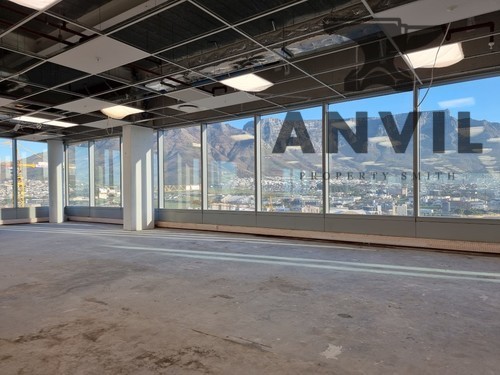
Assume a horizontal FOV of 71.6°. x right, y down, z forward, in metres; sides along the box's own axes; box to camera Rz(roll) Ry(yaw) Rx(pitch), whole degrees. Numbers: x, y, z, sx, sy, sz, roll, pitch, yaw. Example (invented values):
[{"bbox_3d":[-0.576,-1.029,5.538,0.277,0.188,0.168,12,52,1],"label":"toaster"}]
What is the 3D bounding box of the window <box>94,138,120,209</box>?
[{"bbox_3d":[-4.295,-0.435,10.360,1.400,1.990,0.100,-1,-1,35],"label":"window"}]

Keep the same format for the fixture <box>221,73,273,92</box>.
[{"bbox_3d":[-0.064,-1.504,5.088,0.590,0.090,0.590,-1,-1,35],"label":"fixture"}]

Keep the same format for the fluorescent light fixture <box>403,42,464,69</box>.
[{"bbox_3d":[2.265,-1.548,4.268,0.606,0.091,0.606,-1,-1,35],"label":"fluorescent light fixture"}]

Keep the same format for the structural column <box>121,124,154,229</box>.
[{"bbox_3d":[-2.764,-0.232,8.615,0.360,2.520,0.660,-1,-1,35],"label":"structural column"}]

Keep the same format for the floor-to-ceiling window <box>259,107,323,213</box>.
[{"bbox_3d":[0.807,-0.492,6.885,1.454,2.040,0.101,-1,-1,35],"label":"floor-to-ceiling window"}]

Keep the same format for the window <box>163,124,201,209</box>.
[{"bbox_3d":[-1.724,-0.473,8.575,1.400,1.990,0.100,-1,-1,35],"label":"window"}]

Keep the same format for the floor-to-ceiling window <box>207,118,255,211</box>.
[{"bbox_3d":[-0.476,-0.492,7.709,1.400,1.990,0.100,-1,-1,35],"label":"floor-to-ceiling window"}]

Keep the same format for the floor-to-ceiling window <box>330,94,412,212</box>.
[{"bbox_3d":[2.059,-0.507,6.016,1.454,2.040,0.101,-1,-1,35],"label":"floor-to-ceiling window"}]

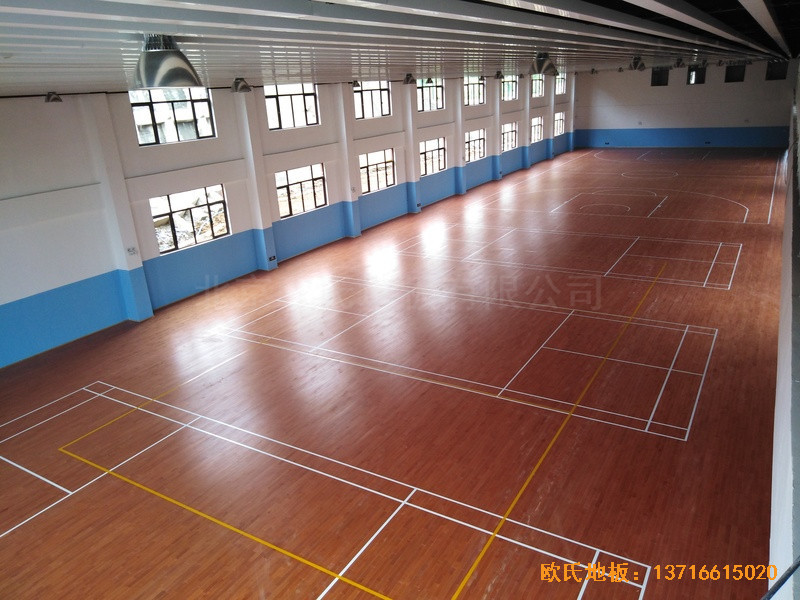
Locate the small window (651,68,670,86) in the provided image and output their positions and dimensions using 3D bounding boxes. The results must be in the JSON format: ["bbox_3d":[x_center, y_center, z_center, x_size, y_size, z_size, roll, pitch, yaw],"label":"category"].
[{"bbox_3d":[23.572,-20.187,52.283,1.450,1.600,0.150,9,23,31],"label":"small window"}]

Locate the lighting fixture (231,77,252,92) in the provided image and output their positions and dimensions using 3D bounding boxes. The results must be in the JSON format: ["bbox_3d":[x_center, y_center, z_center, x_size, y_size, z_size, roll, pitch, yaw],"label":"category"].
[{"bbox_3d":[-2.971,-4.027,10.797,0.360,0.310,0.360,9,23,31],"label":"lighting fixture"}]

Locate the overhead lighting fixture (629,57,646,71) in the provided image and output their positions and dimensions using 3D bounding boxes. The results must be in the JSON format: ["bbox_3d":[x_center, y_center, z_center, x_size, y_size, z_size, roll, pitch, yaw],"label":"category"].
[{"bbox_3d":[5.202,-5.192,12.673,0.360,0.310,0.360,9,23,31],"label":"overhead lighting fixture"}]

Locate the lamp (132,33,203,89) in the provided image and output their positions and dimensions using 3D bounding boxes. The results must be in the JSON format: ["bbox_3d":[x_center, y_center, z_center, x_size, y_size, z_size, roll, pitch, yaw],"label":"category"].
[{"bbox_3d":[-1.282,-1.306,3.158,0.360,0.310,0.360,9,23,31],"label":"lamp"}]

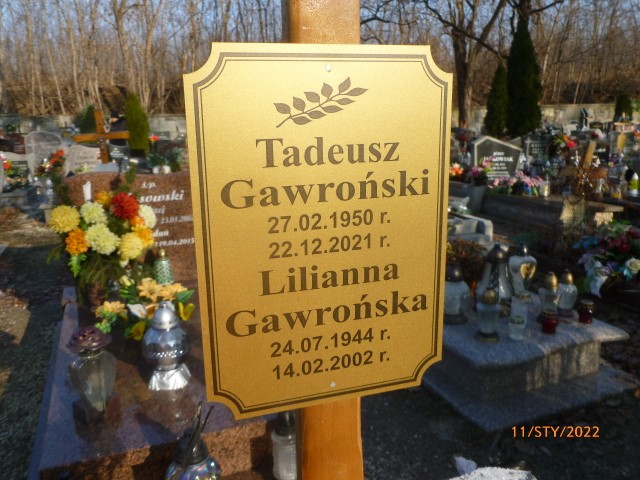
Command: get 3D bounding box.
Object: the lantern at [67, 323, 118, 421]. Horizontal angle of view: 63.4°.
[{"bbox_3d":[-0.702,0.406,1.590,0.130,0.283,0.130,-6,14,-19],"label":"lantern"}]

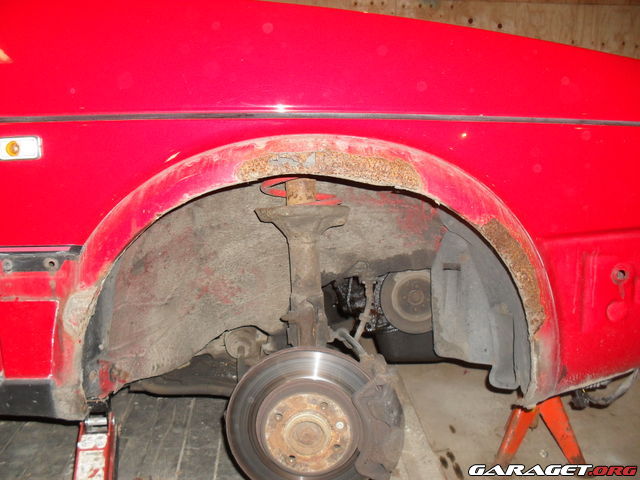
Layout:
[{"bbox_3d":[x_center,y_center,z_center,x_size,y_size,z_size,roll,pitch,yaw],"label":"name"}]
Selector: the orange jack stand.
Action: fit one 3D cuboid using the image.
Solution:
[{"bbox_3d":[0.499,0.337,1.455,0.215,0.300,0.200,3,12,14],"label":"orange jack stand"}]

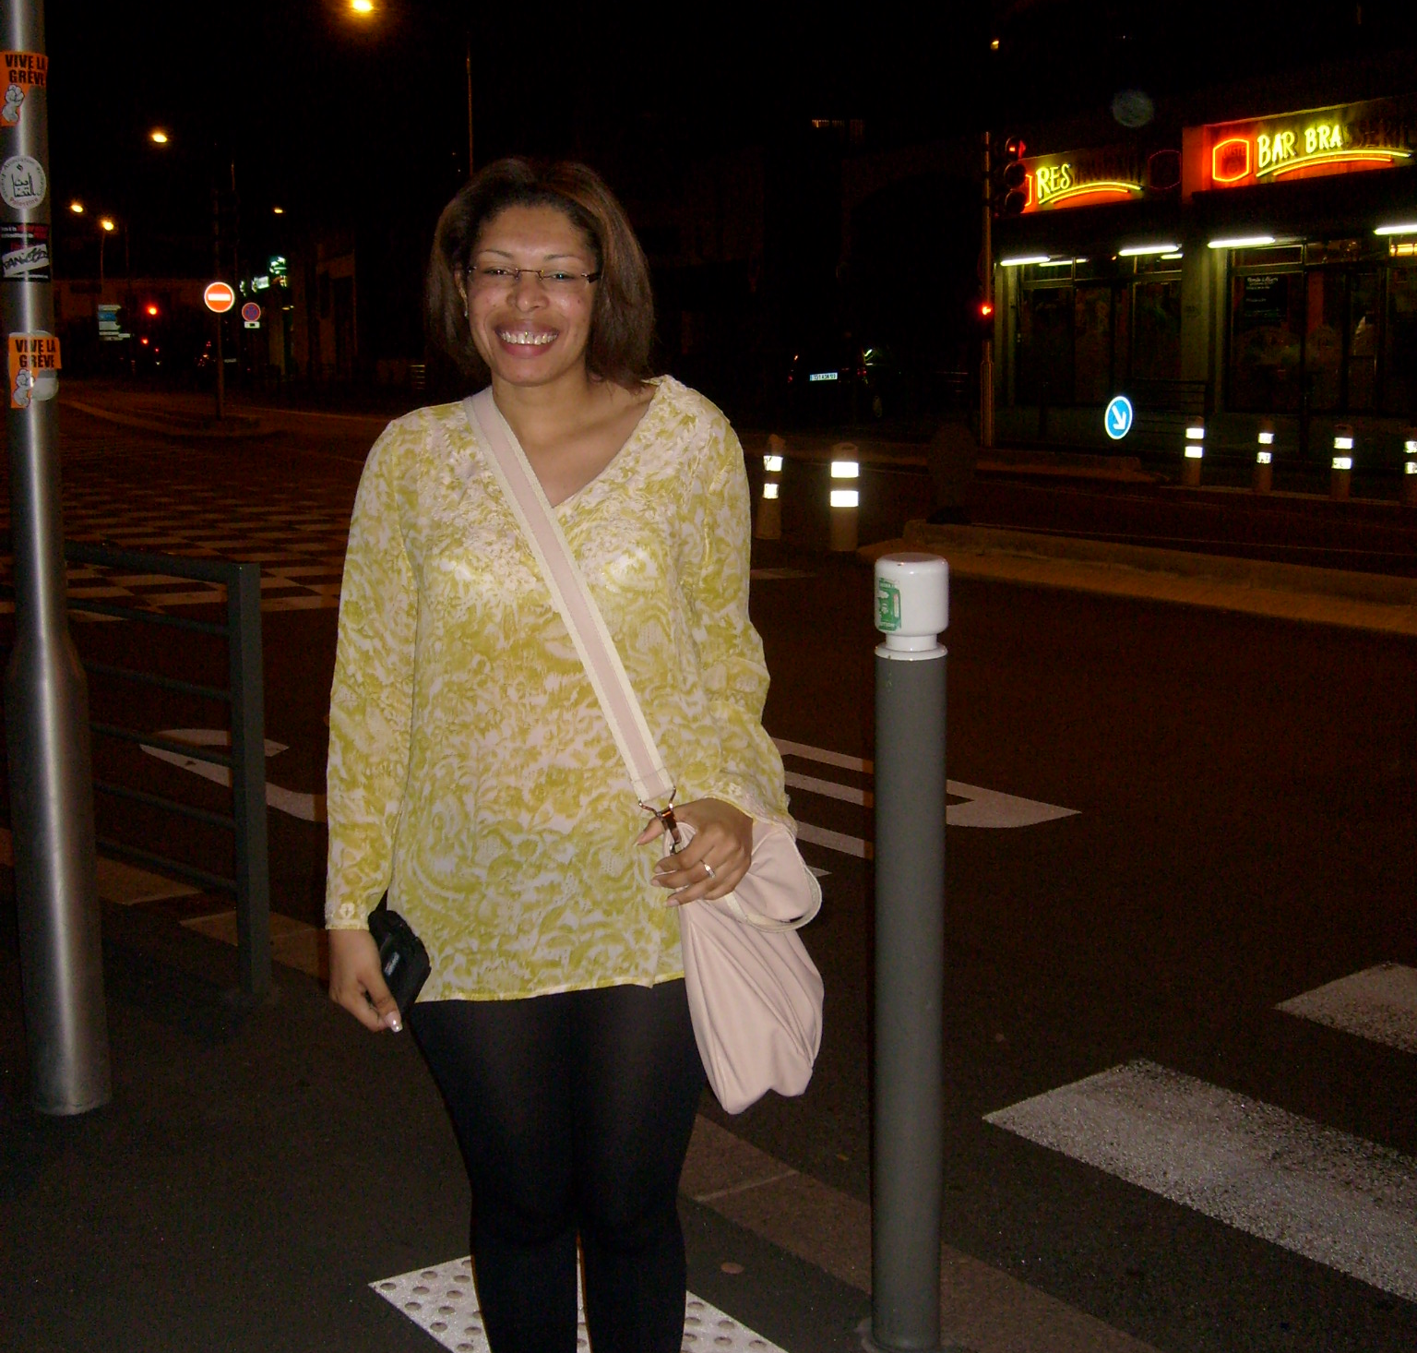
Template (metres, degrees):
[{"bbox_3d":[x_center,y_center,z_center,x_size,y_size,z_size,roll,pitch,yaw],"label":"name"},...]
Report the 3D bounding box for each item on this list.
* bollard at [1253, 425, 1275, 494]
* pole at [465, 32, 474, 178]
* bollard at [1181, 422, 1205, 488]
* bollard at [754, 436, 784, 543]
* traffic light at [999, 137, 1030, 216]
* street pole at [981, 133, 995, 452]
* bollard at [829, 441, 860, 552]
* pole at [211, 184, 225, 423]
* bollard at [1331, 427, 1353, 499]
[{"bbox_3d":[5.566,-2.211,19.118,0.190,0.720,0.190,-1,9,0],"label":"bollard"},{"bbox_3d":[-5.627,-10.760,44.978,0.150,8.400,0.150,-1,9,0],"label":"pole"},{"bbox_3d":[5.003,-2.312,19.642,0.190,0.720,0.190,-1,9,0],"label":"bollard"},{"bbox_3d":[0.416,-1.296,13.031,0.190,0.720,0.190,-1,9,0],"label":"bollard"},{"bbox_3d":[3.358,-5.519,21.100,0.270,0.900,0.290,-5,10,-28],"label":"traffic light"},{"bbox_3d":[3.146,-4.303,21.344,0.150,3.450,0.150,-1,9,0],"label":"street pole"},{"bbox_3d":[0.901,-1.192,12.675,0.190,0.720,0.190,-1,9,0],"label":"bollard"},{"bbox_3d":[-7.244,-5.502,28.048,0.140,3.410,0.140,-1,9,0],"label":"pole"},{"bbox_3d":[6.266,-2.126,18.847,0.190,0.720,0.190,-1,9,0],"label":"bollard"}]

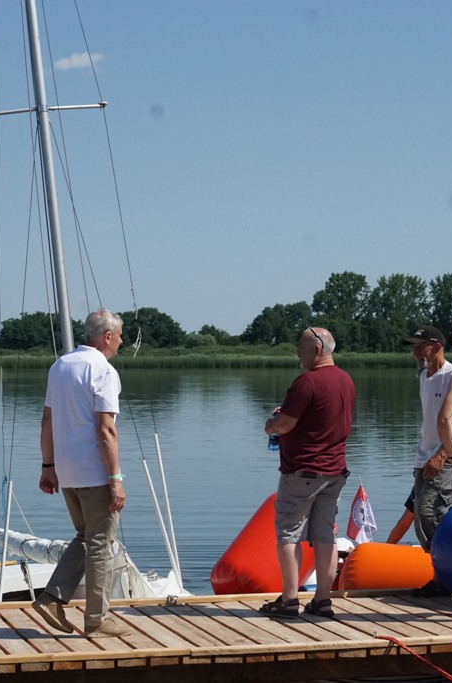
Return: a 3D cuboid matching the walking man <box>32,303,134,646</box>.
[{"bbox_3d":[-0.816,0.746,12.141,0.600,1.820,0.540,0,0,-38],"label":"walking man"}]

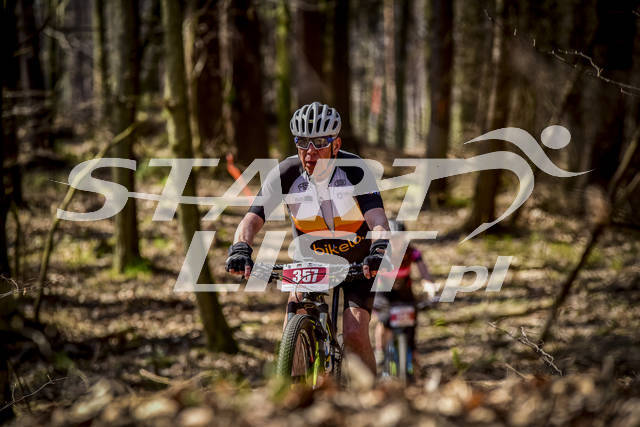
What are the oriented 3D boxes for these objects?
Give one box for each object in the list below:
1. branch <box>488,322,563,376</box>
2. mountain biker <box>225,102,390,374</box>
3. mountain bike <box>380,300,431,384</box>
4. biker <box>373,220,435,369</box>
[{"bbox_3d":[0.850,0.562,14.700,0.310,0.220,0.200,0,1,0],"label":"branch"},{"bbox_3d":[-0.020,0.235,15.500,0.710,1.450,0.870,0,0,9],"label":"mountain biker"},{"bbox_3d":[0.660,1.200,28.800,0.700,1.030,1.780,0,-1,-5],"label":"mountain bike"},{"bbox_3d":[0.692,0.798,30.200,0.630,1.450,0.850,0,0,-4],"label":"biker"}]

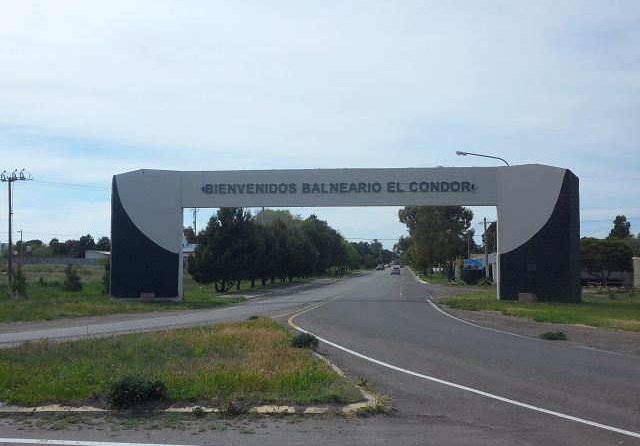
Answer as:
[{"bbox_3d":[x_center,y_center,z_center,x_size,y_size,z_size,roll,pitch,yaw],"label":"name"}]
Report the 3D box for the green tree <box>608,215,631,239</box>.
[{"bbox_3d":[47.277,3.539,107.988,4.105,9.470,4.105,0,-4,0],"label":"green tree"}]

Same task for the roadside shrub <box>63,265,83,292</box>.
[{"bbox_3d":[-15.658,3.470,43.368,1.208,1.738,1.208,0,-4,0],"label":"roadside shrub"}]

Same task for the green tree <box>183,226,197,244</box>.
[{"bbox_3d":[-24.983,4.552,129.968,3.801,8.167,3.801,0,-4,0],"label":"green tree"}]

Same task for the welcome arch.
[{"bbox_3d":[0.884,0.576,32.627,21.874,6.205,1.300,0,-4,6],"label":"welcome arch"}]

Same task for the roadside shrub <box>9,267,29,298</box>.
[{"bbox_3d":[-16.031,3.149,36.375,1.067,1.669,1.067,0,-4,0],"label":"roadside shrub"}]

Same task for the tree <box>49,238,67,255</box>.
[{"bbox_3d":[-67.102,7.472,174.873,4.605,7.535,4.605,0,-4,0],"label":"tree"}]

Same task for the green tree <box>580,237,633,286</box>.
[{"bbox_3d":[24.870,3.367,59.907,5.175,4.197,5.175,0,-4,0],"label":"green tree"}]

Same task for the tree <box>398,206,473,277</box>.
[{"bbox_3d":[14.932,1.801,88.058,9.648,10.729,9.648,0,-4,0],"label":"tree"}]

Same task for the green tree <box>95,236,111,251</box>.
[{"bbox_3d":[-53.011,6.928,167.894,4.666,7.726,4.666,0,-4,0],"label":"green tree"}]

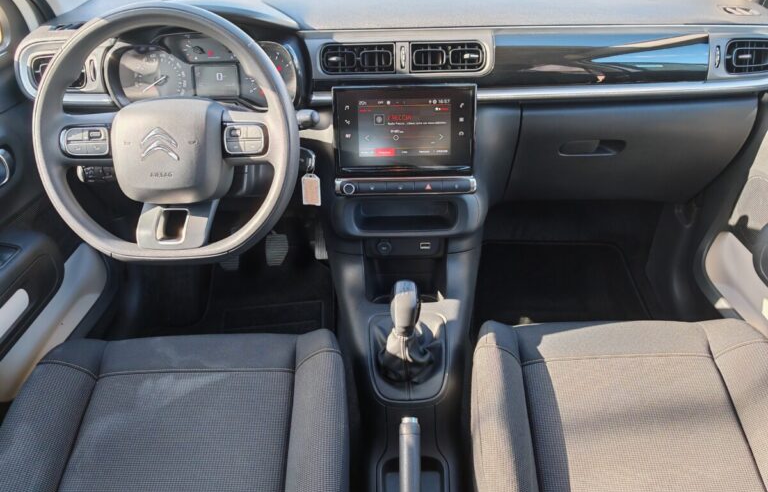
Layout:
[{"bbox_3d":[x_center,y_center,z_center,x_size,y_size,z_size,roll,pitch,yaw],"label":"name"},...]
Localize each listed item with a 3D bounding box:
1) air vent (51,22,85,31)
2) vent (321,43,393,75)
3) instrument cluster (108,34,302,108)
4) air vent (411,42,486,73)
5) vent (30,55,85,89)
[{"bbox_3d":[-0.541,-0.377,1.030,0.070,0.015,0.037,-5,24,-7],"label":"air vent"},{"bbox_3d":[-0.046,-0.327,1.045,0.128,0.052,0.035,-1,22,0],"label":"vent"},{"bbox_3d":[-0.313,-0.307,1.050,0.325,0.126,0.070,-1,15,0],"label":"instrument cluster"},{"bbox_3d":[0.110,-0.329,1.045,0.128,0.052,0.035,-1,22,0],"label":"air vent"},{"bbox_3d":[-0.547,-0.295,1.010,0.093,0.052,0.035,-8,23,-10],"label":"vent"}]

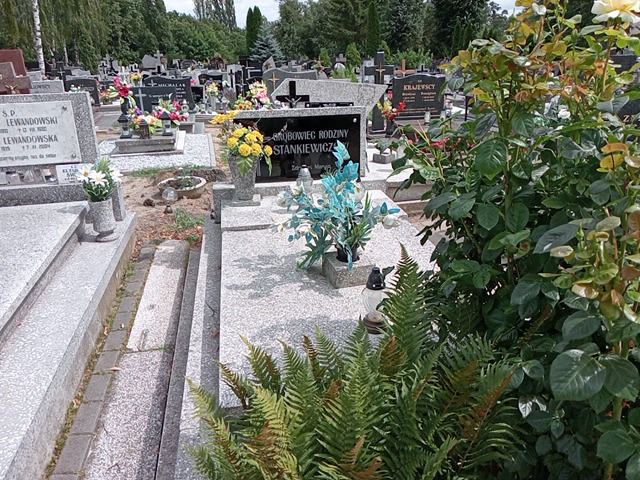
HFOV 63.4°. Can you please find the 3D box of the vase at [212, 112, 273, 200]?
[{"bbox_3d":[-0.627,-0.669,4.044,0.460,0.680,0.400,-4,20,-10],"label":"vase"}]

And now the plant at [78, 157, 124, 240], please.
[{"bbox_3d":[-1.498,-0.273,3.460,0.280,0.530,0.270,-4,20,-10],"label":"plant"}]

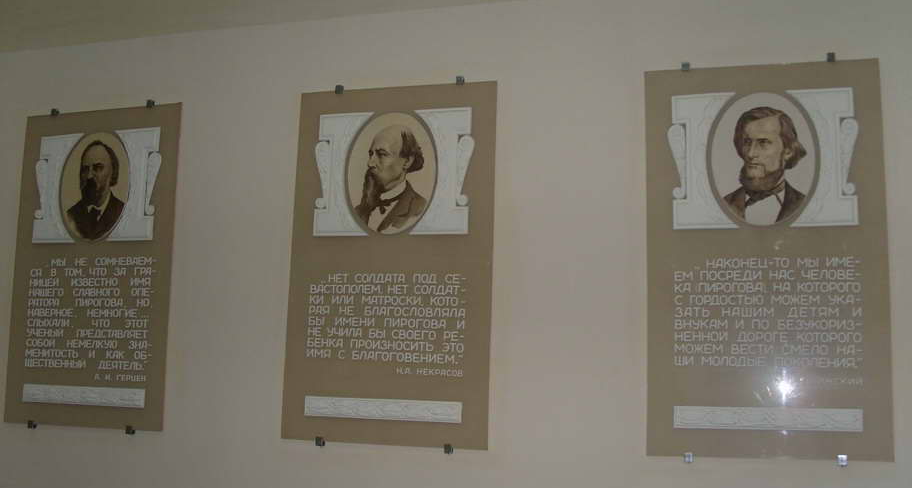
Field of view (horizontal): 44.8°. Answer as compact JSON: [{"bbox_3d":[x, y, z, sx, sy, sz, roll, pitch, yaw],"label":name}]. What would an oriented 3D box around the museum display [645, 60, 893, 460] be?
[{"bbox_3d":[0.778,0.034,2.808,0.589,1.006,0.030,-1,-9,18],"label":"museum display"}]

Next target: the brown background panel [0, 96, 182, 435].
[{"bbox_3d":[-1.116,0.066,3.407,0.564,0.982,0.030,-1,-9,18],"label":"brown background panel"}]

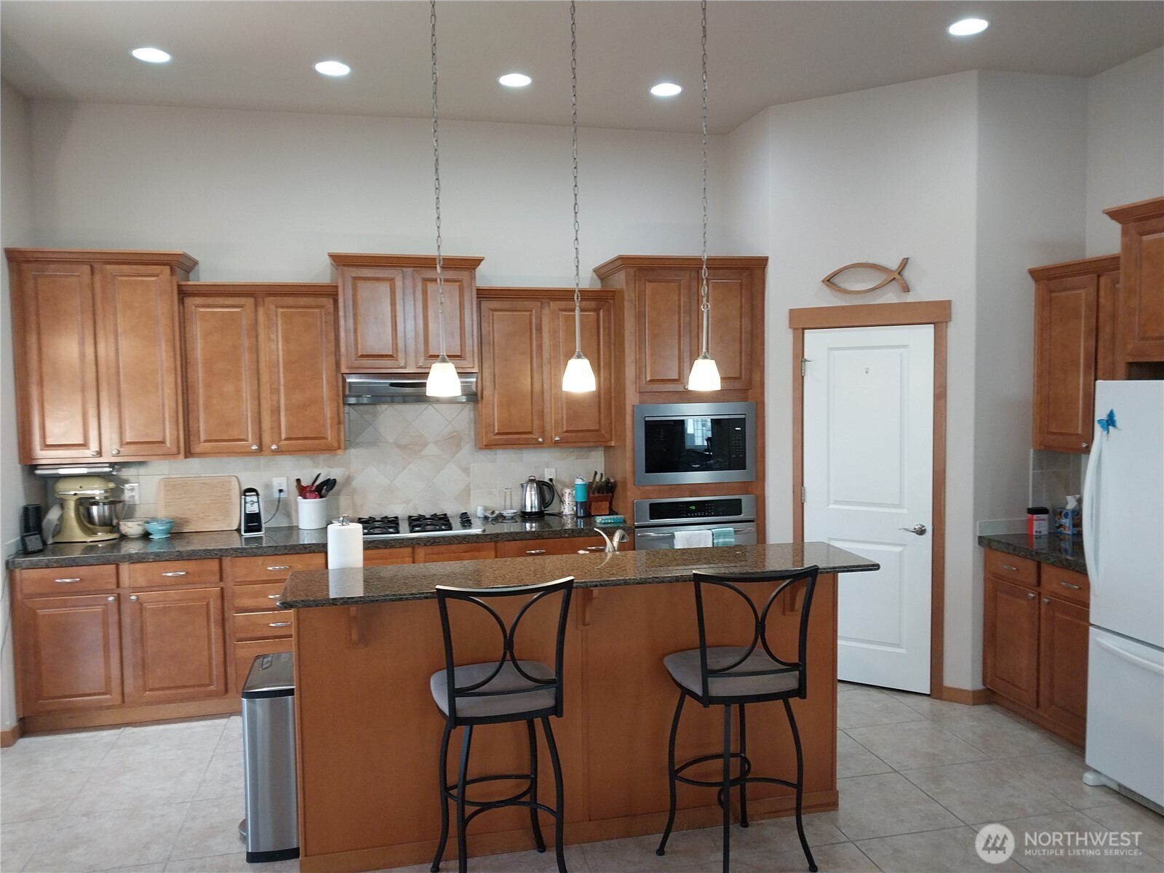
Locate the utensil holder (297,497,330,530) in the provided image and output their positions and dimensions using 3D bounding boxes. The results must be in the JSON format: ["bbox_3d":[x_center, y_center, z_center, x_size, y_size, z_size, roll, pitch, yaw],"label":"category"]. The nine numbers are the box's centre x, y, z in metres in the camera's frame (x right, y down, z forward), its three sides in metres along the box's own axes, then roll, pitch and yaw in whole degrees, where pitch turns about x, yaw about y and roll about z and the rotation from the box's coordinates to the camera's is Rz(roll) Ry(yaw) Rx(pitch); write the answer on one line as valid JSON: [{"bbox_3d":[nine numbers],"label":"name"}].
[{"bbox_3d":[-1.584,0.449,5.146,0.163,0.175,0.163,-2,3,-13],"label":"utensil holder"}]

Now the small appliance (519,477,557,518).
[{"bbox_3d":[-0.272,0.372,5.403,0.212,0.262,0.155,-2,3,-13],"label":"small appliance"}]

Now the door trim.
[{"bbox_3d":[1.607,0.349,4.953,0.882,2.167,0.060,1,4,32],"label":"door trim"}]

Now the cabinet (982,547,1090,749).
[{"bbox_3d":[2.517,1.023,4.330,0.610,0.872,0.801,-1,3,-13],"label":"cabinet"}]

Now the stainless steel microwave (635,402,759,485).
[{"bbox_3d":[0.616,0.031,5.268,0.747,0.461,0.440,-1,3,-13],"label":"stainless steel microwave"}]

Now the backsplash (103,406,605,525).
[{"bbox_3d":[-1.293,0.165,5.275,2.960,0.720,0.020,-2,3,-13],"label":"backsplash"}]

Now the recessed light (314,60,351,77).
[{"bbox_3d":[-1.255,-1.852,4.401,0.180,0.020,0.180,-2,3,-13],"label":"recessed light"}]

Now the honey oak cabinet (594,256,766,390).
[{"bbox_3d":[0.581,-0.647,5.330,0.898,0.784,0.670,-1,3,-13],"label":"honey oak cabinet"}]

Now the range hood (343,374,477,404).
[{"bbox_3d":[-0.994,-0.279,5.084,0.726,0.165,0.480,-2,3,-13],"label":"range hood"}]

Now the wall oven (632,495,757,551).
[{"bbox_3d":[0.612,0.706,5.366,0.752,0.728,0.600,-1,3,-13],"label":"wall oven"}]

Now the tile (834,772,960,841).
[{"bbox_3d":[1.219,1.522,3.613,0.498,0.010,0.498,-1,3,-13],"label":"tile"}]

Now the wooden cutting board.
[{"bbox_3d":[-2.200,0.389,5.043,0.445,0.326,0.020,-2,-4,-13],"label":"wooden cutting board"}]

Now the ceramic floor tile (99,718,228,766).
[{"bbox_3d":[-2.066,1.524,4.385,0.500,0.010,0.495,-2,3,-13],"label":"ceramic floor tile"}]

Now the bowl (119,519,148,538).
[{"bbox_3d":[-2.517,0.522,4.949,0.163,0.088,0.163,-1,3,-13],"label":"bowl"}]

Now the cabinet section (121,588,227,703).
[{"bbox_3d":[-2.139,1.062,4.763,0.465,0.567,0.520,-2,3,-11],"label":"cabinet section"}]

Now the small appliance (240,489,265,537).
[{"bbox_3d":[-1.868,0.422,4.973,0.122,0.256,0.115,-2,3,-13],"label":"small appliance"}]

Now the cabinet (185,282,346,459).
[{"bbox_3d":[-1.788,-0.370,4.962,0.828,0.942,0.345,-2,3,-13],"label":"cabinet"}]

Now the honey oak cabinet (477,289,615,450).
[{"bbox_3d":[-0.241,-0.409,5.322,0.818,0.933,0.345,-2,3,-13],"label":"honey oak cabinet"}]

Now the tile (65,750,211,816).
[{"bbox_3d":[-1.955,1.556,3.918,0.501,0.010,0.501,-2,3,-13],"label":"tile"}]

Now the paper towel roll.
[{"bbox_3d":[-0.906,0.481,3.364,0.132,0.316,0.132,-1,3,-13],"label":"paper towel roll"}]

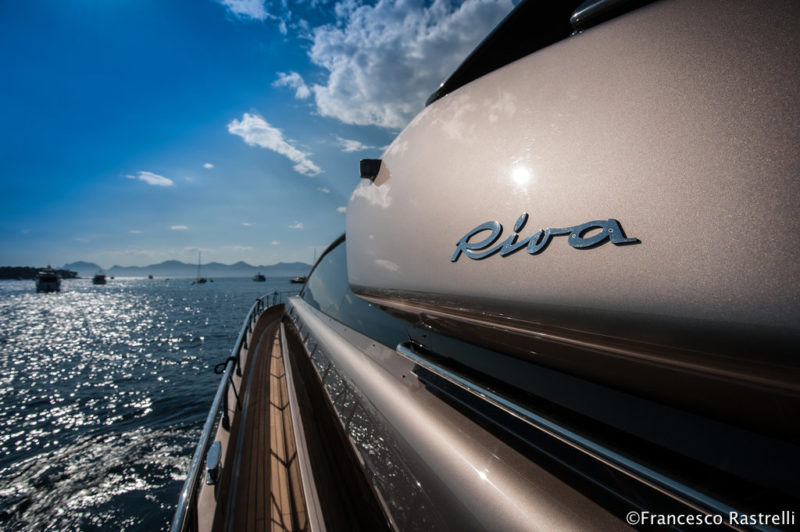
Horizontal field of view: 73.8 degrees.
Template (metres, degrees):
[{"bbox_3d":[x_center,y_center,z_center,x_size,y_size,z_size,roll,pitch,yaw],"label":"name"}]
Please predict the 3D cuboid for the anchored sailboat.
[{"bbox_3d":[-107.282,1.131,287.000,3.900,17.200,12.200,0,-1,-42],"label":"anchored sailboat"}]

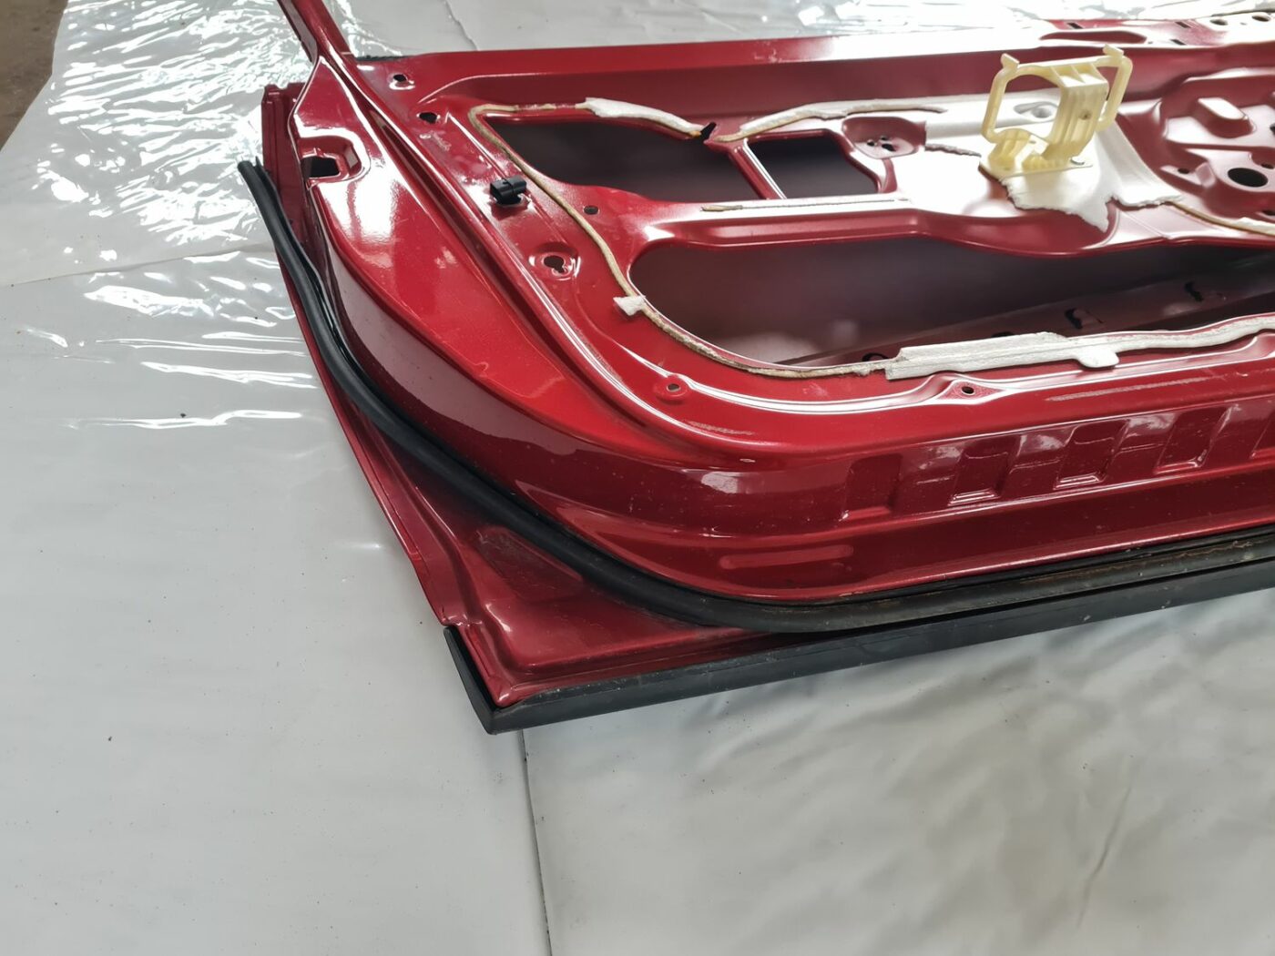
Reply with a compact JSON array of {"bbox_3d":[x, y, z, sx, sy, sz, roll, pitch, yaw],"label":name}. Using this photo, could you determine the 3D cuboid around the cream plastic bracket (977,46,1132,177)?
[{"bbox_3d":[0.341,-0.296,0.765,0.121,0.084,0.052,-10,42,-11],"label":"cream plastic bracket"}]

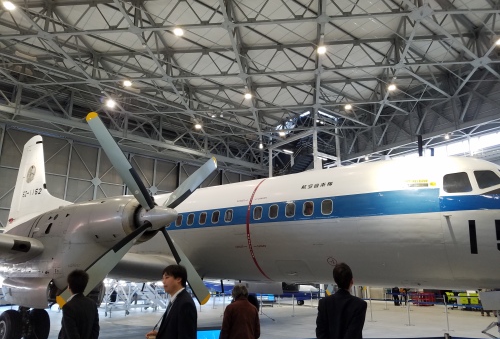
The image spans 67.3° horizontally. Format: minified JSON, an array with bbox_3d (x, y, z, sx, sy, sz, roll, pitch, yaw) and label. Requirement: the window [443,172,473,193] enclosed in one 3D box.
[{"bbox_3d":[3.847,0.246,6.944,0.470,0.410,0.060,-4,-36,28],"label":"window"}]

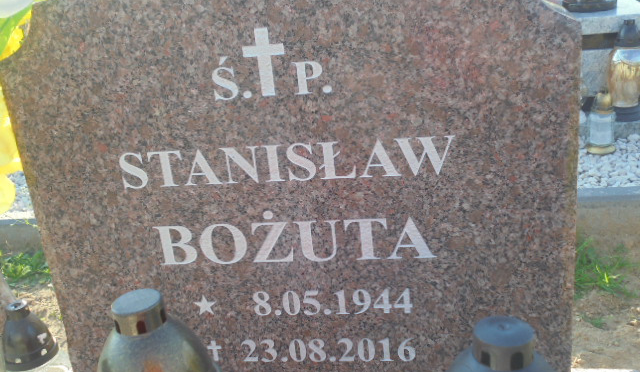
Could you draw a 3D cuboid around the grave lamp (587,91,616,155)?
[{"bbox_3d":[0.775,-0.177,1.923,0.074,0.163,0.074,3,21,22],"label":"grave lamp"}]

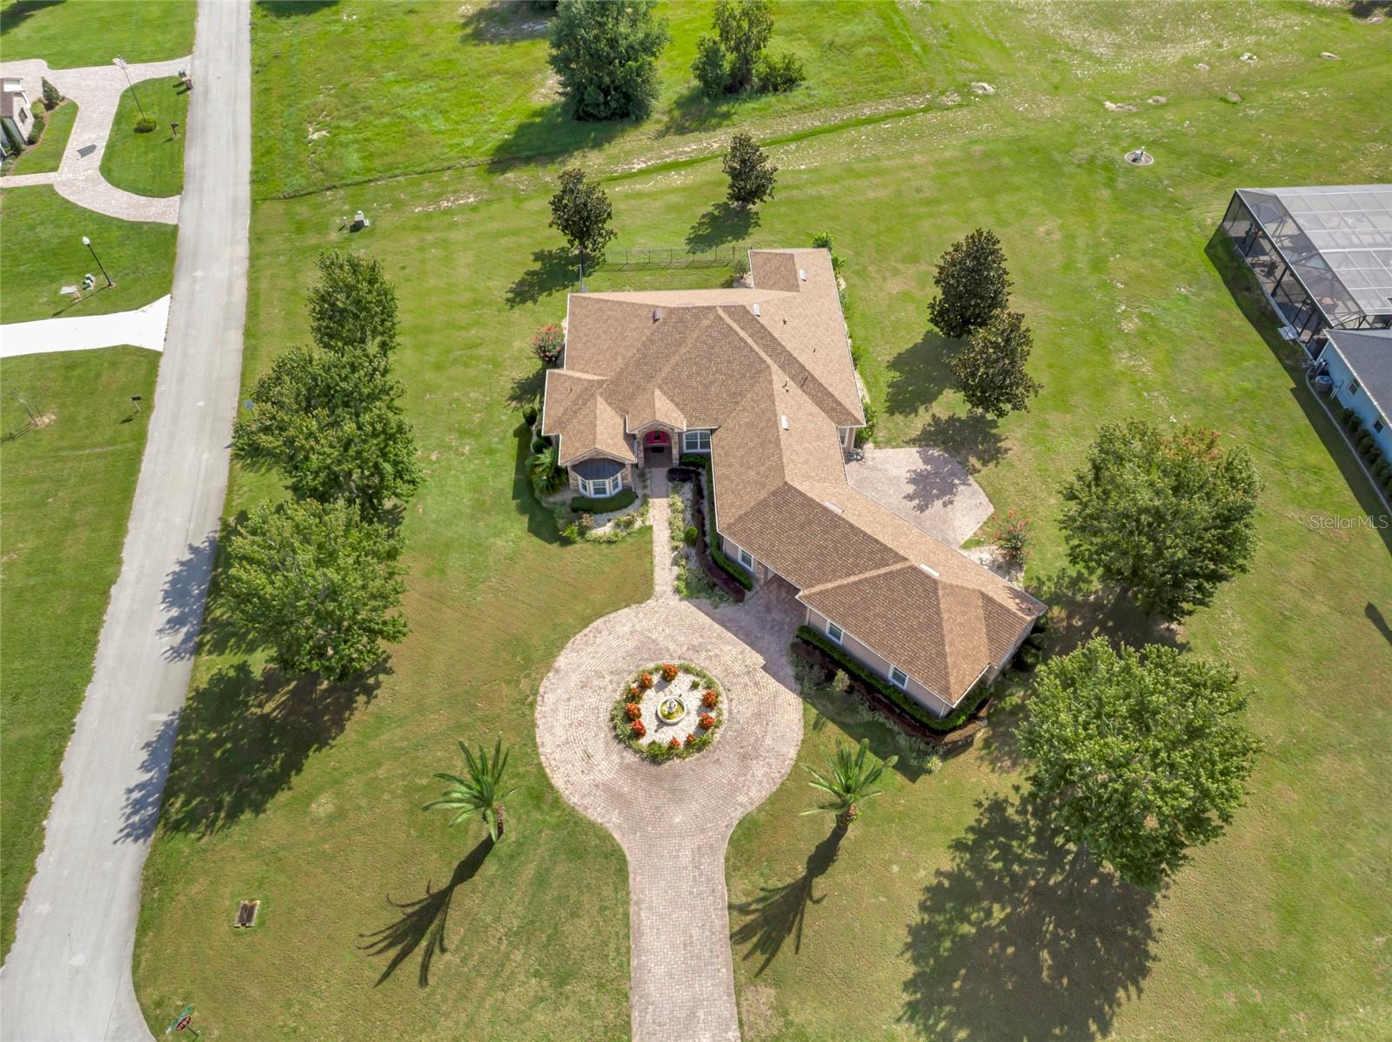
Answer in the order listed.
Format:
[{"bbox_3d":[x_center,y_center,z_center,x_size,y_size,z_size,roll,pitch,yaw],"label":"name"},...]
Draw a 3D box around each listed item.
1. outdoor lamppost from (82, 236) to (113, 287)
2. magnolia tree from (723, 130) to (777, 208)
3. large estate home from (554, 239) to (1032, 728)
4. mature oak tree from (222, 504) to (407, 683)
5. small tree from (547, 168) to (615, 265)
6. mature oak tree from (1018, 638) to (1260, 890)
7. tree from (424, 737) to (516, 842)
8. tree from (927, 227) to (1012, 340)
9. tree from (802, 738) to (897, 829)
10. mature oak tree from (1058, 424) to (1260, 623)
[{"bbox_3d":[-47.484,-20.484,76.608,0.450,4.250,0.450,-1,49,0],"label":"outdoor lamppost"},{"bbox_3d":[4.422,-29.717,82.231,4.569,6.330,4.576,-1,49,0],"label":"magnolia tree"},{"bbox_3d":[4.406,-6.127,61.087,28.420,7.300,40.657,-2,49,-1],"label":"large estate home"},{"bbox_3d":[-19.389,4.050,50.303,8.718,10.937,7.984,-1,49,0],"label":"mature oak tree"},{"bbox_3d":[-9.194,-24.854,77.900,5.432,6.893,5.382,-1,49,0],"label":"small tree"},{"bbox_3d":[19.291,11.176,43.361,9.444,10.916,10.558,-1,49,0],"label":"mature oak tree"},{"bbox_3d":[-10.168,13.431,45.371,4.500,5.800,4.600,-1,49,0],"label":"tree"},{"bbox_3d":[19.831,-16.810,69.297,5.417,8.463,5.447,-1,49,0],"label":"tree"},{"bbox_3d":[7.068,12.964,45.437,4.500,5.800,4.200,-1,49,0],"label":"tree"},{"bbox_3d":[24.536,0.401,51.859,9.082,12.067,9.499,-1,49,0],"label":"mature oak tree"}]

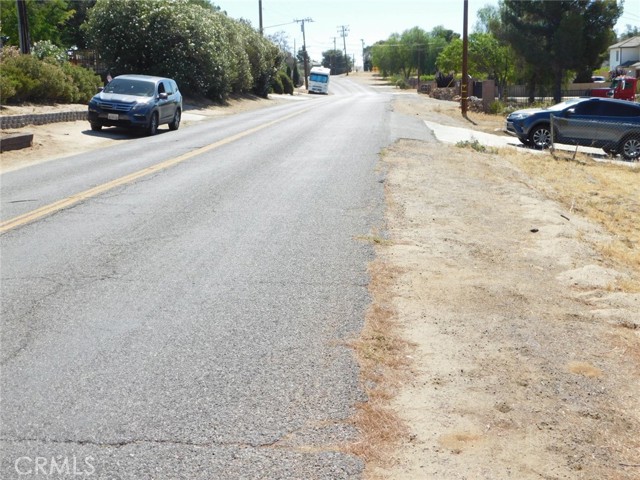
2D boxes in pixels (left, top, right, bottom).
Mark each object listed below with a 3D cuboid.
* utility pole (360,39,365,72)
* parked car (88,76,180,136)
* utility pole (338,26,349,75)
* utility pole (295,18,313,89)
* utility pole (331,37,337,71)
[{"bbox_3d":[11.431,-49.003,221.174,0.800,8.780,0.450,-2,11,0],"label":"utility pole"},{"bbox_3d":[-6.000,-4.530,27.500,2.020,1.770,4.920,4,11,4],"label":"parked car"},{"bbox_3d":[5.051,-37.415,164.088,2.400,9.710,0.400,-5,11,1],"label":"utility pole"},{"bbox_3d":[-2.074,-26.102,117.088,2.500,9.700,0.450,-3,11,0],"label":"utility pole"},{"bbox_3d":[4.221,-52.248,234.108,1.900,9.480,0.400,-2,11,0],"label":"utility pole"}]

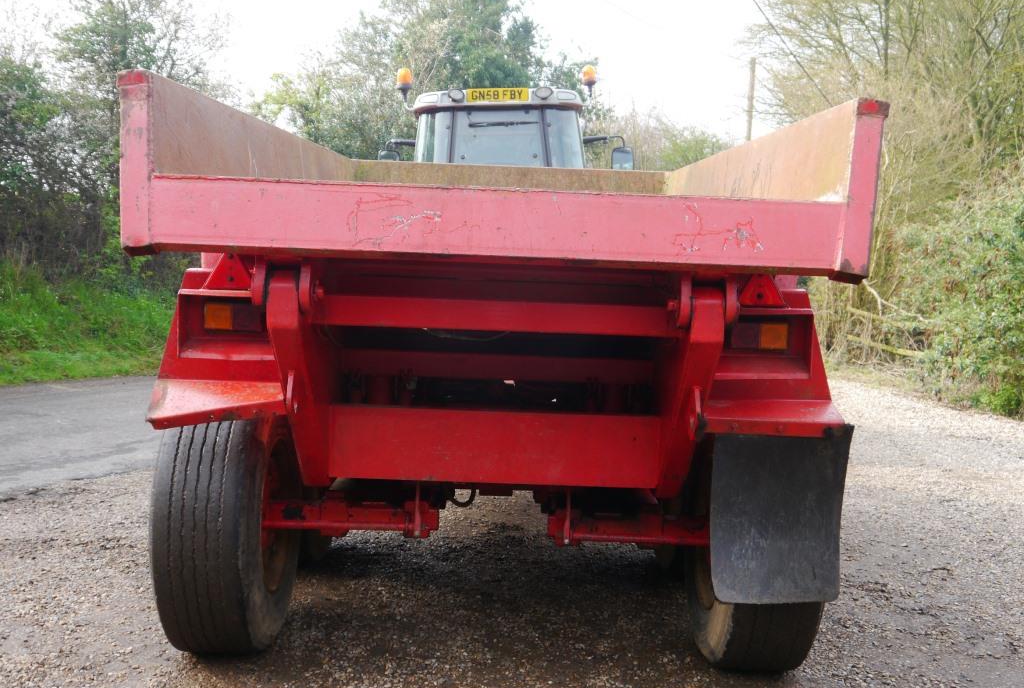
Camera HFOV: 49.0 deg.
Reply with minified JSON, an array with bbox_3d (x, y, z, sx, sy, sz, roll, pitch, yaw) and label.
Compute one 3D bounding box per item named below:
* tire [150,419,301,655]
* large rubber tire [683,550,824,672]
[{"bbox_3d":[-1.085,0.653,4.400,0.385,1.060,1.060,2,4,0],"label":"tire"},{"bbox_3d":[0.933,0.734,4.398,0.385,1.060,1.060,2,4,0],"label":"large rubber tire"}]

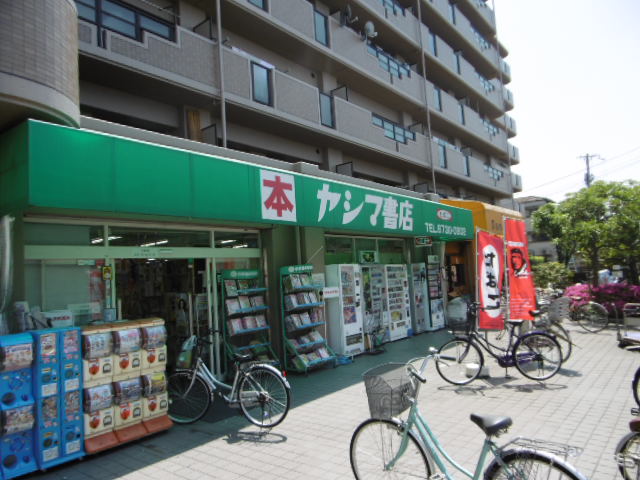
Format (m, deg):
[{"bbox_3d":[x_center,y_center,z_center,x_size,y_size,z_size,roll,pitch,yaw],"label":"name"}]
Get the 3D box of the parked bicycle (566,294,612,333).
[{"bbox_3d":[5.991,1.650,10.624,0.580,1.050,1.780,-2,-5,-23],"label":"parked bicycle"}]

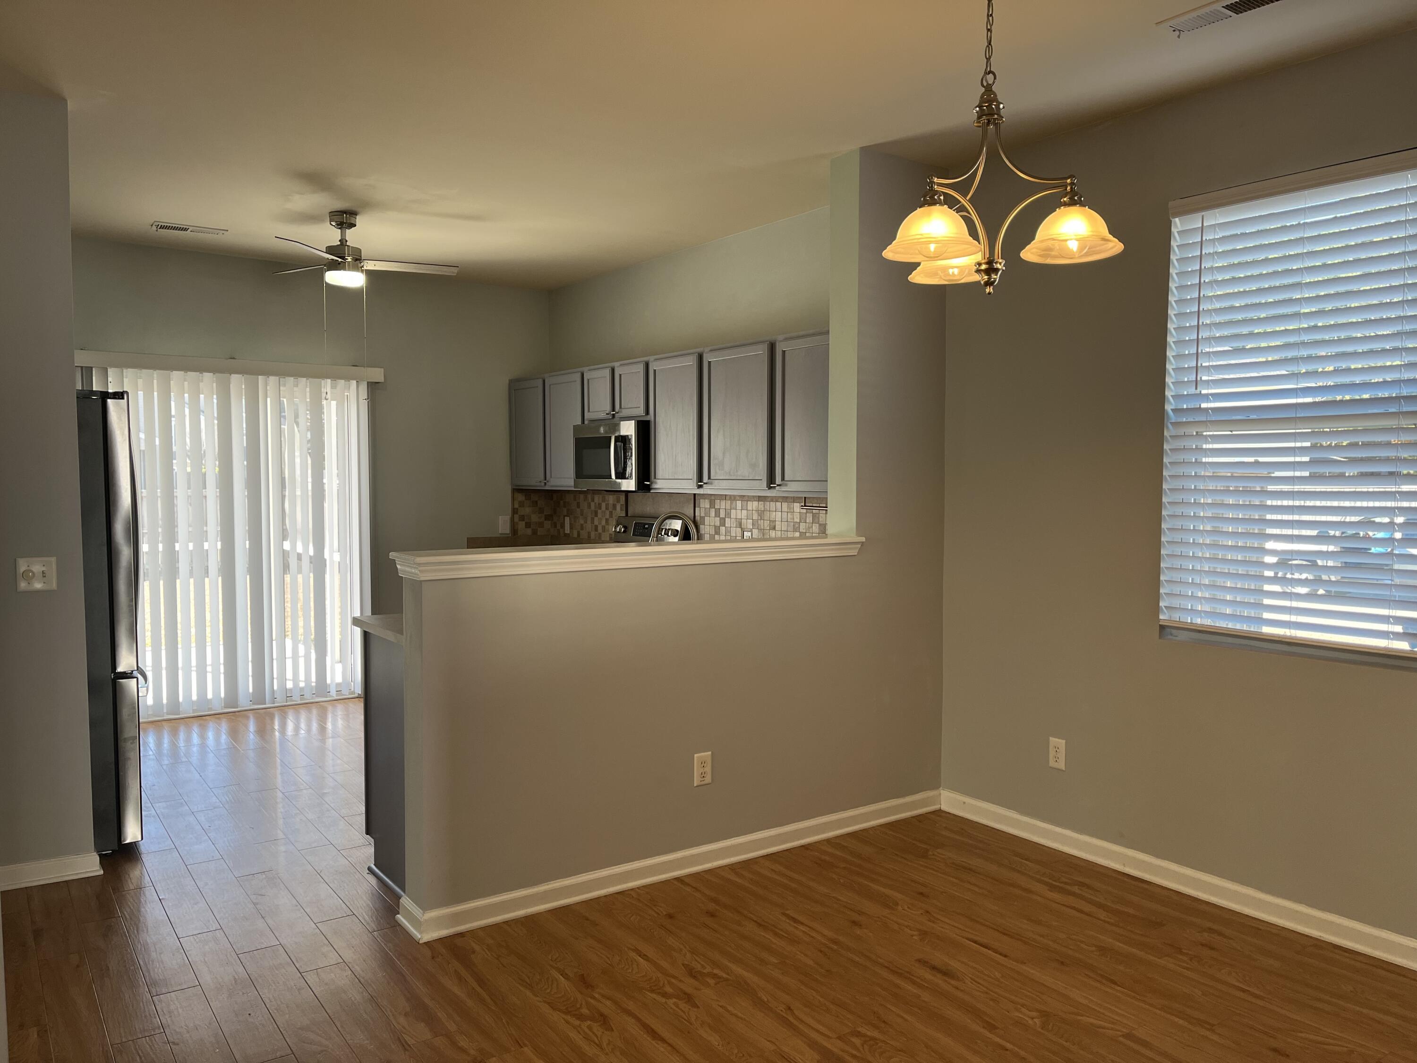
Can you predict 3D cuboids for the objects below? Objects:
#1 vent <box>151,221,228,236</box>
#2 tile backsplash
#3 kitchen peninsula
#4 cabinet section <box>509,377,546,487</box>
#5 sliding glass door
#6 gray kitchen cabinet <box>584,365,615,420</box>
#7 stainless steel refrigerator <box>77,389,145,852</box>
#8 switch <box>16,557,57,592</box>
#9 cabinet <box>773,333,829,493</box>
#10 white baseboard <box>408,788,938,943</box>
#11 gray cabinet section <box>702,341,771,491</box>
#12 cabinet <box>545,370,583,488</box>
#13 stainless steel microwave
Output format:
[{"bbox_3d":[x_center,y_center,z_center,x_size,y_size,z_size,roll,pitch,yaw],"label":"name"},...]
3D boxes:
[{"bbox_3d":[-2.803,-1.624,5.729,0.360,0.020,0.190,-2,4,-36],"label":"vent"},{"bbox_3d":[-0.280,-0.021,6.235,0.320,0.440,3.450,-2,4,-36],"label":"tile backsplash"},{"bbox_3d":[-0.356,0.637,4.147,1.910,1.207,0.850,-2,4,-36],"label":"kitchen peninsula"},{"bbox_3d":[-1.104,-0.675,7.328,0.332,0.745,0.530,-2,4,-35],"label":"cabinet section"},{"bbox_3d":[-2.838,0.071,6.419,1.650,2.040,0.100,-2,4,-36],"label":"sliding glass door"},{"bbox_3d":[-0.527,-0.834,6.528,0.325,0.340,0.375,-2,4,-36],"label":"gray kitchen cabinet"},{"bbox_3d":[-2.740,0.347,4.207,0.860,1.765,0.910,-2,4,-36],"label":"stainless steel refrigerator"},{"bbox_3d":[-2.363,0.153,3.746,0.118,0.117,0.020,-2,4,-36],"label":"switch"},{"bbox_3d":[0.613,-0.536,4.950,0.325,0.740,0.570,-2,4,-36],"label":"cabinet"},{"bbox_3d":[-0.004,1.204,4.065,2.365,0.085,0.195,-2,4,-36],"label":"white baseboard"},{"bbox_3d":[0.272,-0.557,5.364,0.332,0.745,0.588,-2,4,-35],"label":"gray cabinet section"},{"bbox_3d":[-0.786,-0.653,6.899,0.325,0.751,0.525,-2,4,-36],"label":"cabinet"},{"bbox_3d":[-0.460,-0.442,6.372,0.400,0.405,0.750,-2,4,-36],"label":"stainless steel microwave"}]

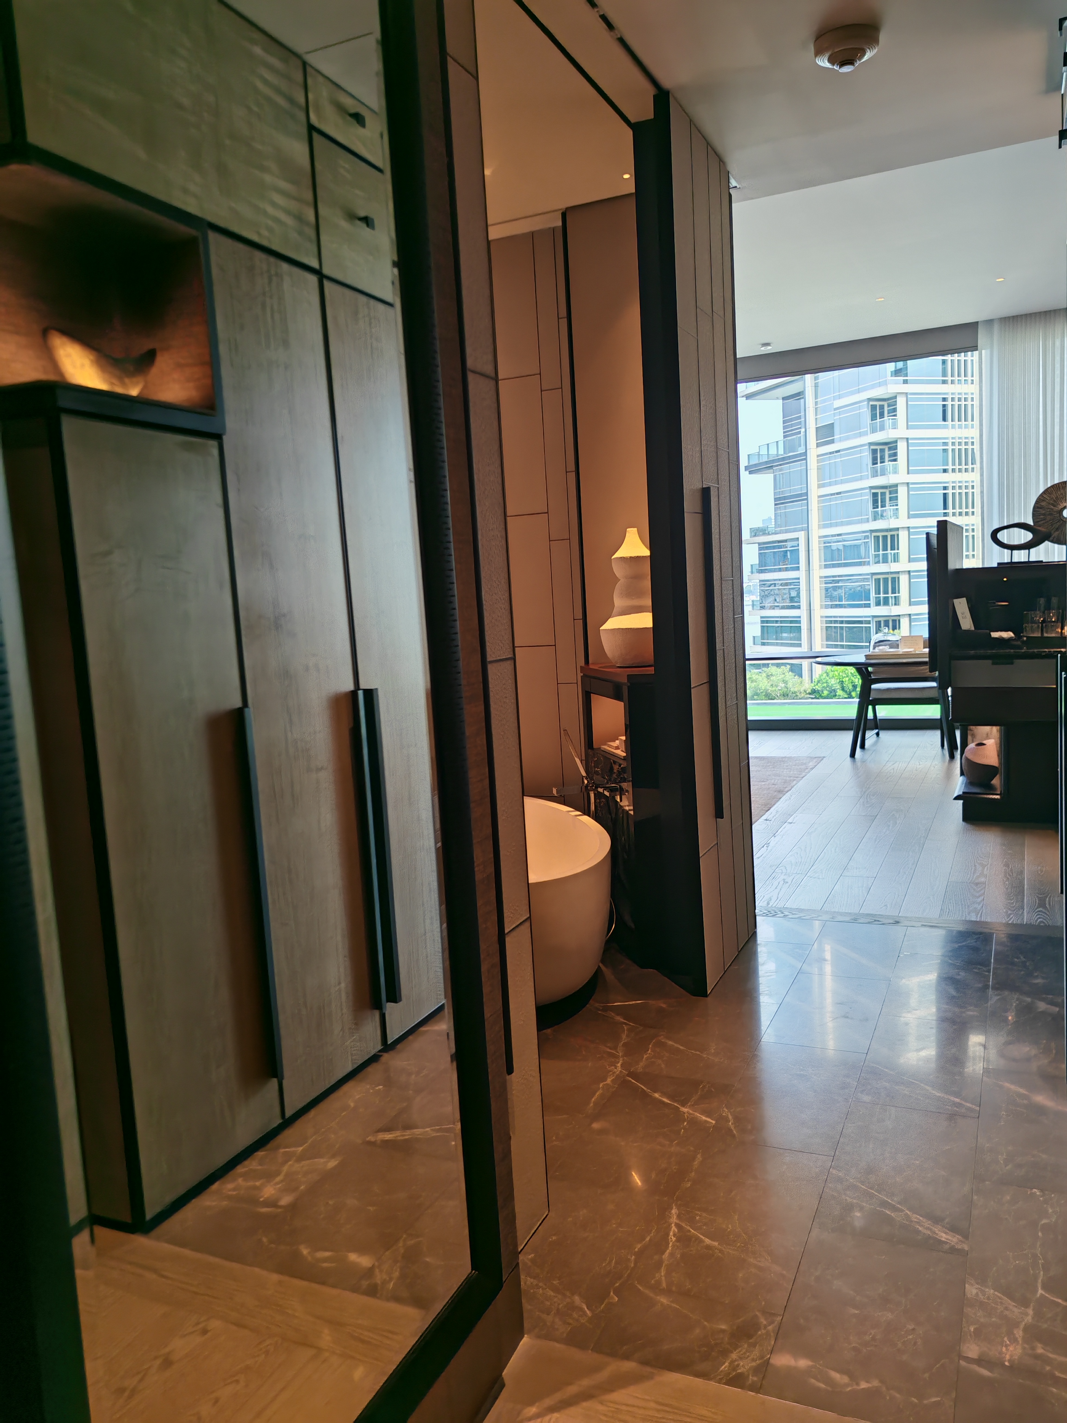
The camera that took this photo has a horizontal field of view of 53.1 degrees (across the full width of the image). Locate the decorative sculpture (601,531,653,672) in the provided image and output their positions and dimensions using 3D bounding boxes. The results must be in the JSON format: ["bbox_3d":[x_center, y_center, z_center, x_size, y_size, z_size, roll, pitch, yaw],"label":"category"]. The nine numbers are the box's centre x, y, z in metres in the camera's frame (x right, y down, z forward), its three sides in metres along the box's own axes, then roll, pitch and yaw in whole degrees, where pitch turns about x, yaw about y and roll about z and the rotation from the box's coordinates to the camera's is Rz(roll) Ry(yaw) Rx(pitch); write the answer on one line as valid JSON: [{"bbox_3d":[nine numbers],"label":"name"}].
[{"bbox_3d":[0.389,-0.434,4.084,0.280,0.525,0.280,-1,6,25],"label":"decorative sculpture"}]

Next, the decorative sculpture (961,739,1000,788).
[{"bbox_3d":[2.478,0.280,5.916,0.207,0.241,0.196,-1,6,25],"label":"decorative sculpture"}]

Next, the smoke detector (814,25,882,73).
[{"bbox_3d":[0.873,-1.825,2.972,0.177,0.072,0.177,-1,6,25],"label":"smoke detector"}]

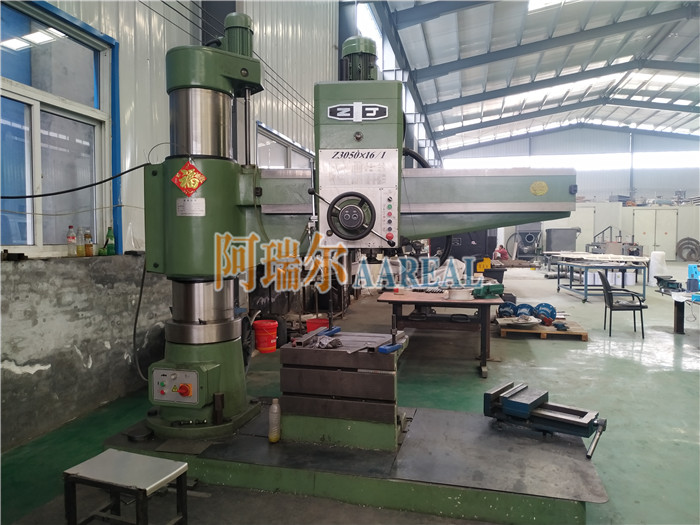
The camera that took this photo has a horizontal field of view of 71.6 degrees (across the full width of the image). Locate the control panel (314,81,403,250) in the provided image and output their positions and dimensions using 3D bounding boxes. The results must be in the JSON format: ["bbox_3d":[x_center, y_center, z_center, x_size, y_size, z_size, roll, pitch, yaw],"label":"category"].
[{"bbox_3d":[0.053,-0.514,2.702,0.462,0.885,0.320,0,2,3],"label":"control panel"}]

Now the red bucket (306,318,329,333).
[{"bbox_3d":[-0.364,0.837,5.662,0.275,0.300,0.275,0,3,0],"label":"red bucket"}]

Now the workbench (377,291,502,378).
[{"bbox_3d":[0.893,0.683,4.868,1.140,0.700,0.760,1,3,10],"label":"workbench"}]

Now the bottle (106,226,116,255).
[{"bbox_3d":[-1.899,-0.168,3.867,0.064,0.217,0.064,0,3,0],"label":"bottle"}]

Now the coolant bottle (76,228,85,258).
[{"bbox_3d":[-1.976,-0.149,3.565,0.062,0.212,0.062,0,3,0],"label":"coolant bottle"}]

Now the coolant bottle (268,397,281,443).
[{"bbox_3d":[-0.419,0.875,2.710,0.070,0.230,0.070,0,3,0],"label":"coolant bottle"}]

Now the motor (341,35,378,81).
[{"bbox_3d":[0.062,-1.139,2.870,0.210,0.315,0.210,0,3,0],"label":"motor"}]

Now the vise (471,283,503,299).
[{"bbox_3d":[1.345,0.269,4.715,0.290,0.150,0.150,0,2,-8],"label":"vise"}]

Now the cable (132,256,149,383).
[{"bbox_3d":[-1.338,0.358,3.100,0.110,0.800,0.200,-1,3,-23],"label":"cable"}]

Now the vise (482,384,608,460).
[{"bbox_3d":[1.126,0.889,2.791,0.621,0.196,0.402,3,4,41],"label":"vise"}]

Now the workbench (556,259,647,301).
[{"bbox_3d":[5.294,0.403,10.351,1.260,0.710,1.500,0,3,0],"label":"workbench"}]

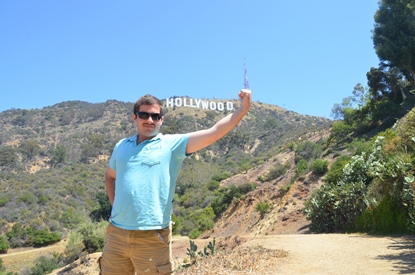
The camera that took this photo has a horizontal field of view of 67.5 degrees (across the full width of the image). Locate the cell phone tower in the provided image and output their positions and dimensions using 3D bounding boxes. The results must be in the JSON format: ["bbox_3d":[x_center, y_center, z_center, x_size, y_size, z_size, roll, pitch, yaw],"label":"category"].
[{"bbox_3d":[75.860,-112.065,595.000,10.000,86.000,10.000,-4,-5,8],"label":"cell phone tower"}]

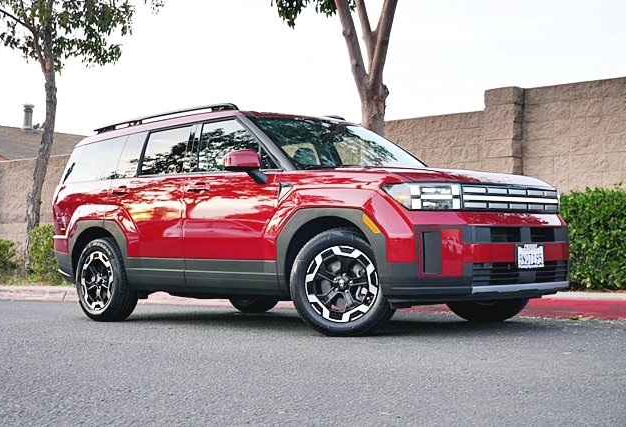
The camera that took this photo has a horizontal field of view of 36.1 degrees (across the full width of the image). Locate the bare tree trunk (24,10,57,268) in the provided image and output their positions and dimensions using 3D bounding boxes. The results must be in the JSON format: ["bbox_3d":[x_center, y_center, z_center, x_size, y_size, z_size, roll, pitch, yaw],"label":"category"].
[{"bbox_3d":[-4.115,-1.117,14.500,0.500,3.950,0.360,-1,-2,-16],"label":"bare tree trunk"}]

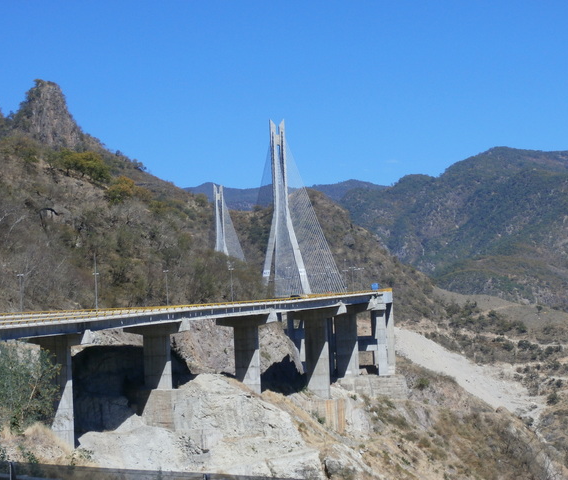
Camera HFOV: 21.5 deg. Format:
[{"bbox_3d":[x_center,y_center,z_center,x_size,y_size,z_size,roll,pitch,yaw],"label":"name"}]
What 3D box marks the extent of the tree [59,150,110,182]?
[{"bbox_3d":[-73.267,-26.993,550.000,18.500,11.700,14.500,-2,1,-7],"label":"tree"}]

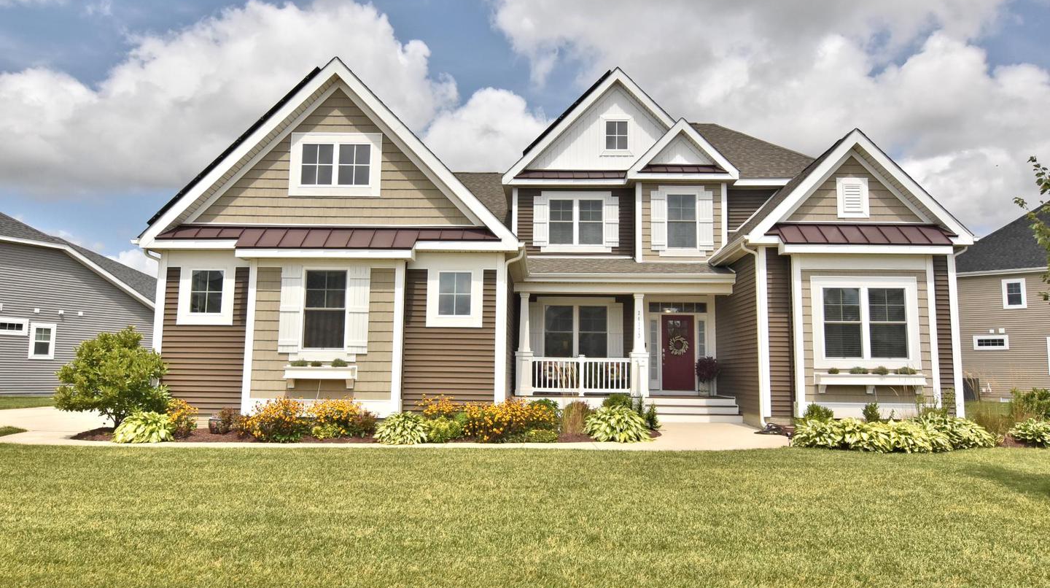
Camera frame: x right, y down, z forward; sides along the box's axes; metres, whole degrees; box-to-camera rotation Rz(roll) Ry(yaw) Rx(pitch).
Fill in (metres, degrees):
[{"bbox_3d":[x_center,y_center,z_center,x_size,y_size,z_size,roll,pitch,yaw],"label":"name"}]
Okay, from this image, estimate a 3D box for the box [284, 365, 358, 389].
[{"bbox_3d":[-3.657,1.494,11.517,1.245,0.409,0.270,1,-7,2],"label":"box"}]

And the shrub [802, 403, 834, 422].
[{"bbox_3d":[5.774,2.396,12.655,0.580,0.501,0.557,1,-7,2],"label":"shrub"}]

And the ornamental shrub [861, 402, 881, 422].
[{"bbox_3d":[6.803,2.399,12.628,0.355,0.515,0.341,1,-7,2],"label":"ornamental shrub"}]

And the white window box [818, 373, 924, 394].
[{"bbox_3d":[6.974,1.808,12.976,2.118,0.422,0.270,1,-7,2],"label":"white window box"}]

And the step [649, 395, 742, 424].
[{"bbox_3d":[3.752,2.598,14.367,2.060,0.515,0.700,1,-7,2],"label":"step"}]

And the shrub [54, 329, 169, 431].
[{"bbox_3d":[-7.546,1.518,11.754,1.800,1.852,1.780,1,-7,2],"label":"shrub"}]

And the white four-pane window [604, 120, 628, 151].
[{"bbox_3d":[2.563,-4.429,17.977,0.664,0.895,0.100,1,-7,2],"label":"white four-pane window"}]

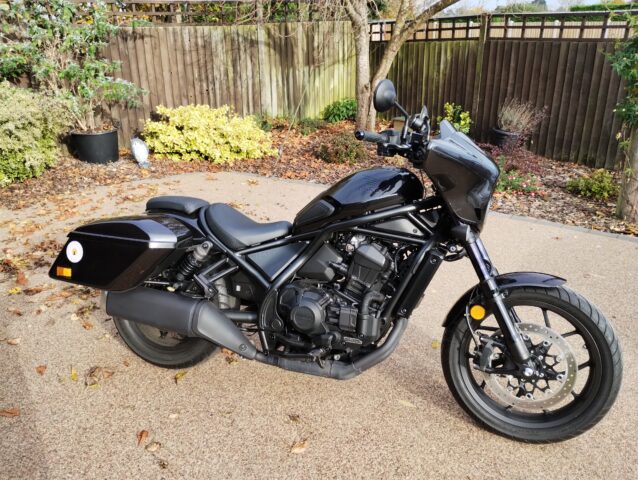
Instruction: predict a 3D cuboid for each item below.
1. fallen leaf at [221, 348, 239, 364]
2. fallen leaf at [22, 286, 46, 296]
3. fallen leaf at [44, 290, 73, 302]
[{"bbox_3d":[-0.428,0.555,2.477,0.100,0.025,0.075,20,28,41],"label":"fallen leaf"},{"bbox_3d":[-1.717,0.310,3.108,0.140,0.018,0.065,-12,25,-28],"label":"fallen leaf"},{"bbox_3d":[-1.524,0.332,3.029,0.145,0.025,0.070,-16,27,-37],"label":"fallen leaf"}]

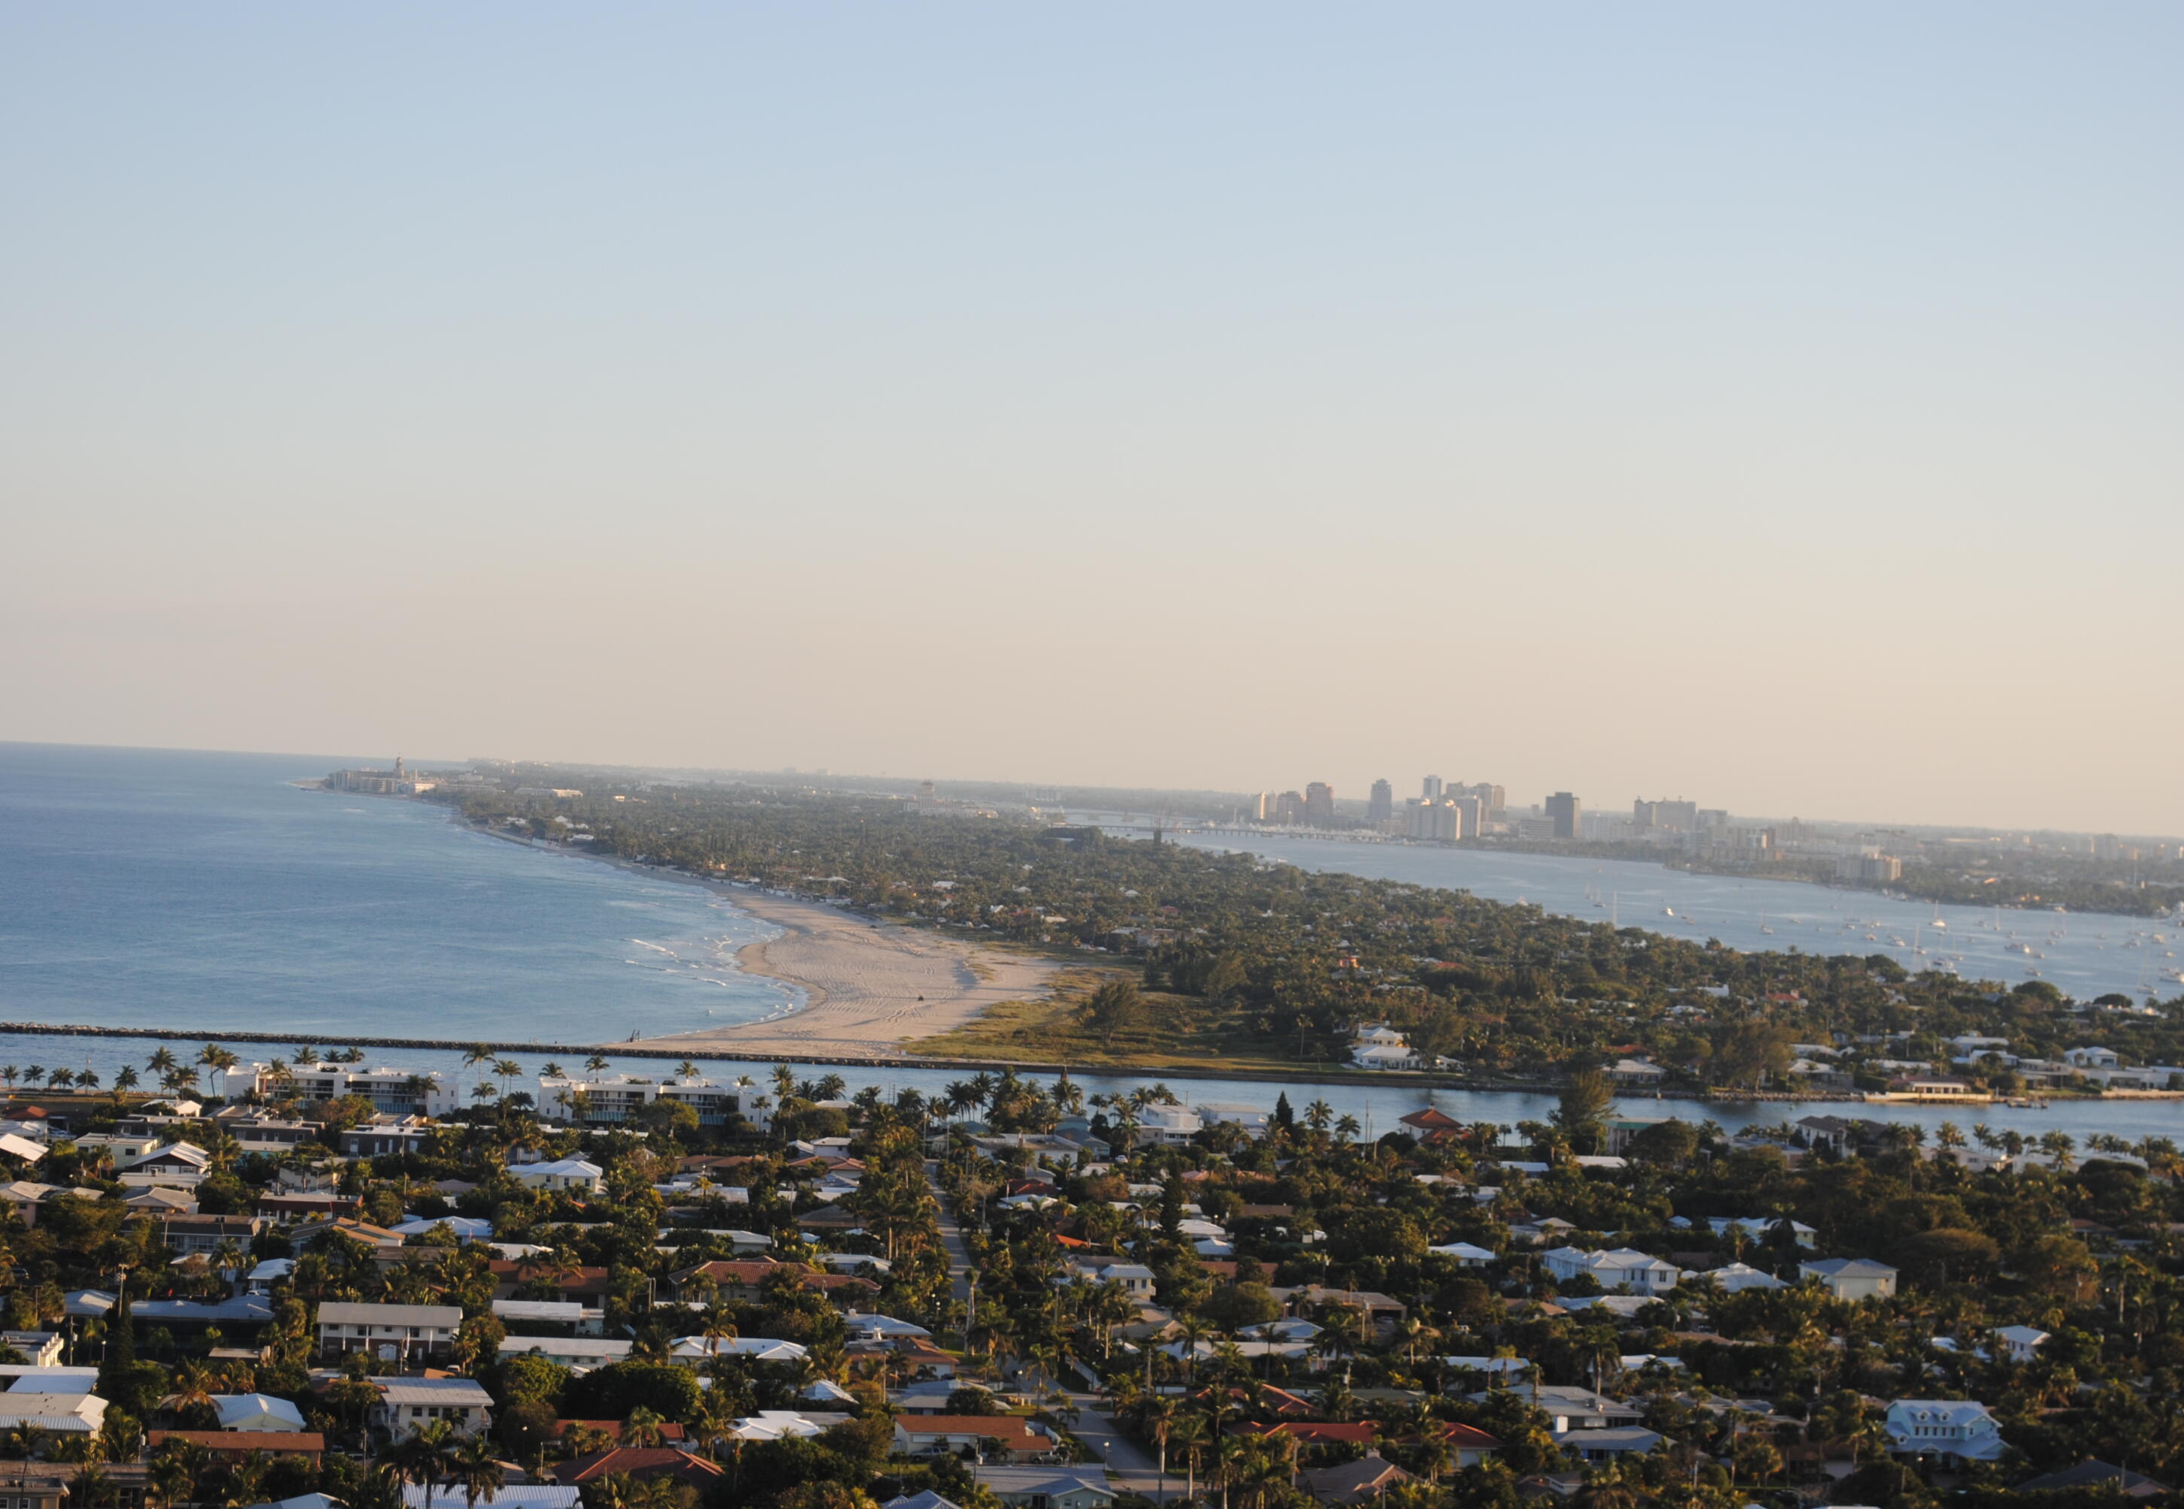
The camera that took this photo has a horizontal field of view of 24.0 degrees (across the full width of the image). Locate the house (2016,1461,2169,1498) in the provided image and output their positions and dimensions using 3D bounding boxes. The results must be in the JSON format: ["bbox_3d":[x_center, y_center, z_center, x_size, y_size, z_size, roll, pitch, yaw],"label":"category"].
[{"bbox_3d":[124.850,90.450,641.000,17.000,5.200,14.000,3,0,-5],"label":"house"}]

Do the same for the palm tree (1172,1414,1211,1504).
[{"bbox_3d":[11.760,82.530,602.000,4.600,10.800,4.600,3,0,-5],"label":"palm tree"}]

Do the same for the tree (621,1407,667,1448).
[{"bbox_3d":[-53.280,81.260,611.000,5.200,7.600,5.200,3,0,-5],"label":"tree"}]

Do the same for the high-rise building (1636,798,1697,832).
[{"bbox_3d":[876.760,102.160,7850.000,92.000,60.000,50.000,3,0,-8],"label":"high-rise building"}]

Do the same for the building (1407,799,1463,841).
[{"bbox_3d":[500.620,98.540,7512.690,74.000,62.000,24.000,3,0,15],"label":"building"}]

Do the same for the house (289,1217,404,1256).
[{"bbox_3d":[-127.250,82.540,876.540,18.000,5.200,14.000,3,0,-5],"label":"house"}]

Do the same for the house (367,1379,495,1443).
[{"bbox_3d":[-83.180,82.060,643.330,13.500,7.200,14.000,3,0,-15],"label":"house"}]

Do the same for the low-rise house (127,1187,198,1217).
[{"bbox_3d":[-162.960,78.510,900.000,12.000,4.600,16.000,3,0,-5],"label":"low-rise house"}]

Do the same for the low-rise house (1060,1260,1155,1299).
[{"bbox_3d":[2.010,86.400,837.820,15.500,7.000,11.000,3,0,-5],"label":"low-rise house"}]

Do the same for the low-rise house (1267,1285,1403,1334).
[{"bbox_3d":[39.120,89.260,833.820,21.000,4.600,14.500,3,0,-5],"label":"low-rise house"}]

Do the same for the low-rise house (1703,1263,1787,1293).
[{"bbox_3d":[113.960,92.320,898.820,12.000,5.500,15.000,3,0,-7],"label":"low-rise house"}]

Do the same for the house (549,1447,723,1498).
[{"bbox_3d":[-53.250,84.170,600.820,19.000,5.500,14.000,3,0,-11],"label":"house"}]

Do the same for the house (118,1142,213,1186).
[{"bbox_3d":[-173.910,78.480,966.830,15.000,7.500,22.000,3,0,-5],"label":"house"}]

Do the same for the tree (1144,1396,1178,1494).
[{"bbox_3d":[8.240,81.840,609.000,4.100,11.900,4.100,3,0,-5],"label":"tree"}]

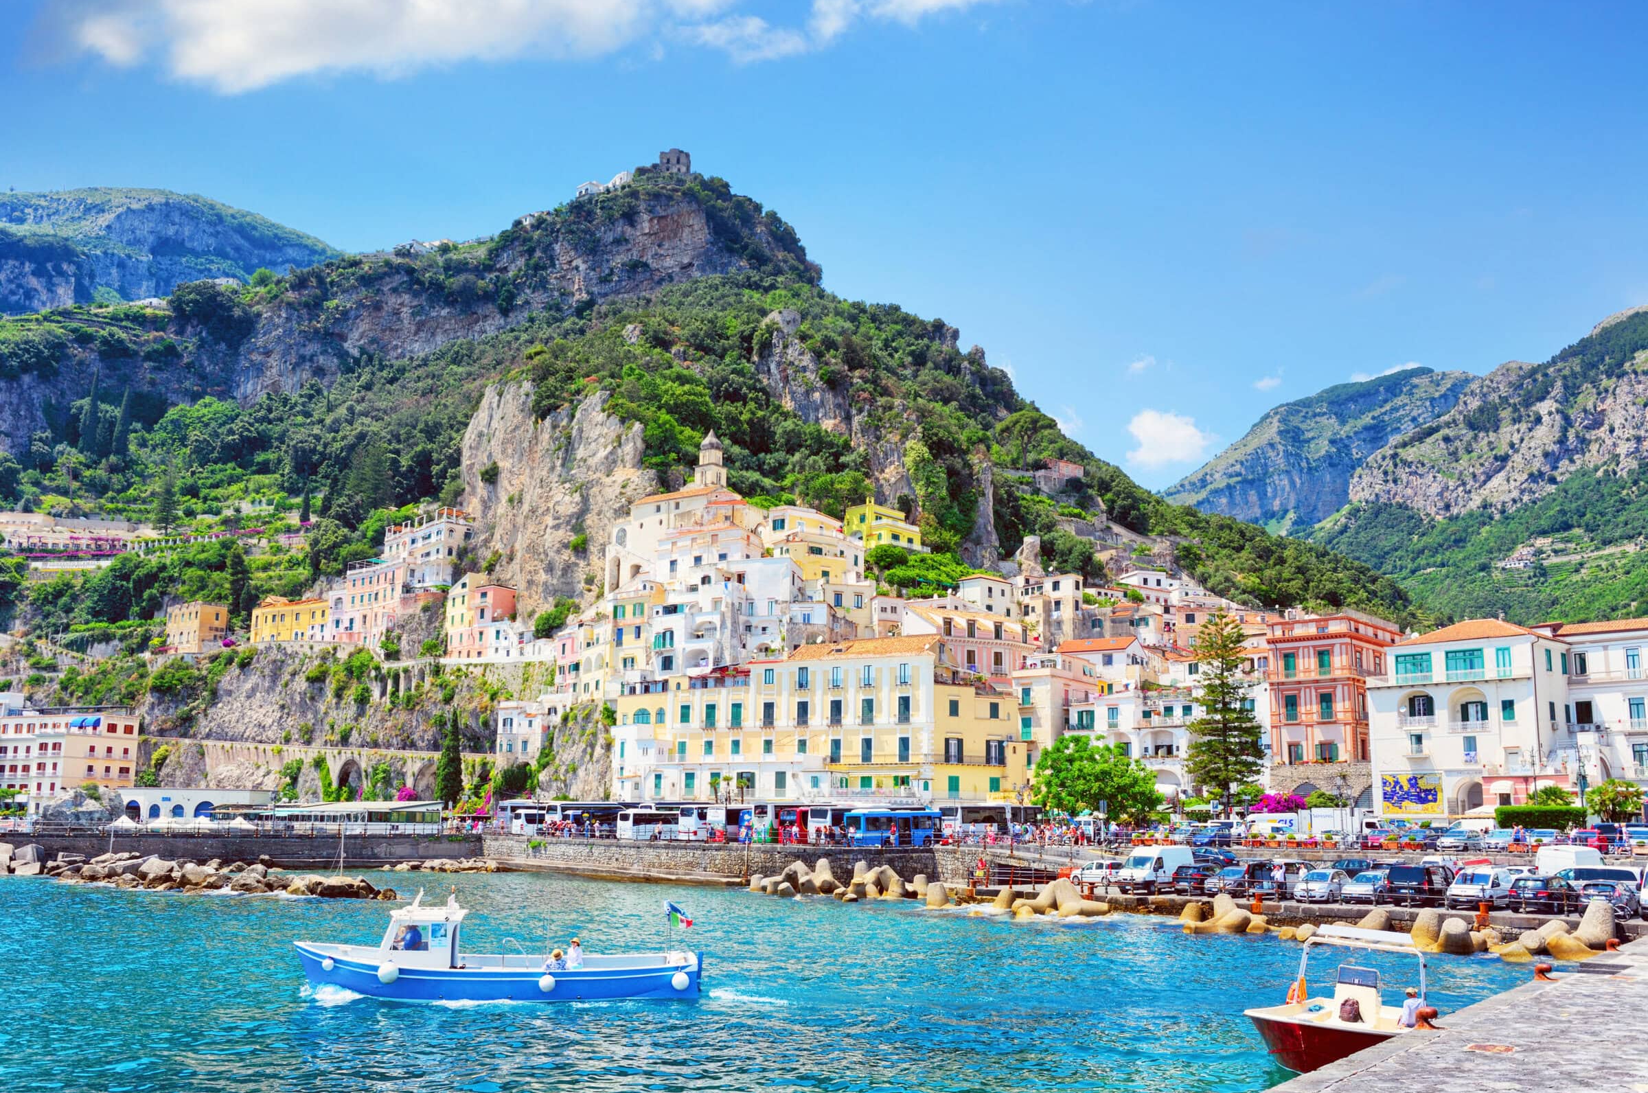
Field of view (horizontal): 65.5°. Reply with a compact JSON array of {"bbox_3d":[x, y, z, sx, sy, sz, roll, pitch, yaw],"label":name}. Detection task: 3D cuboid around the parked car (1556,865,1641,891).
[{"bbox_3d":[36.132,16.358,61.512,4.700,1.770,1.870,-8,-14,38],"label":"parked car"}]

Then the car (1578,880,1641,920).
[{"bbox_3d":[33.295,14.912,54.300,1.720,1.480,3.950,-9,-15,40],"label":"car"}]

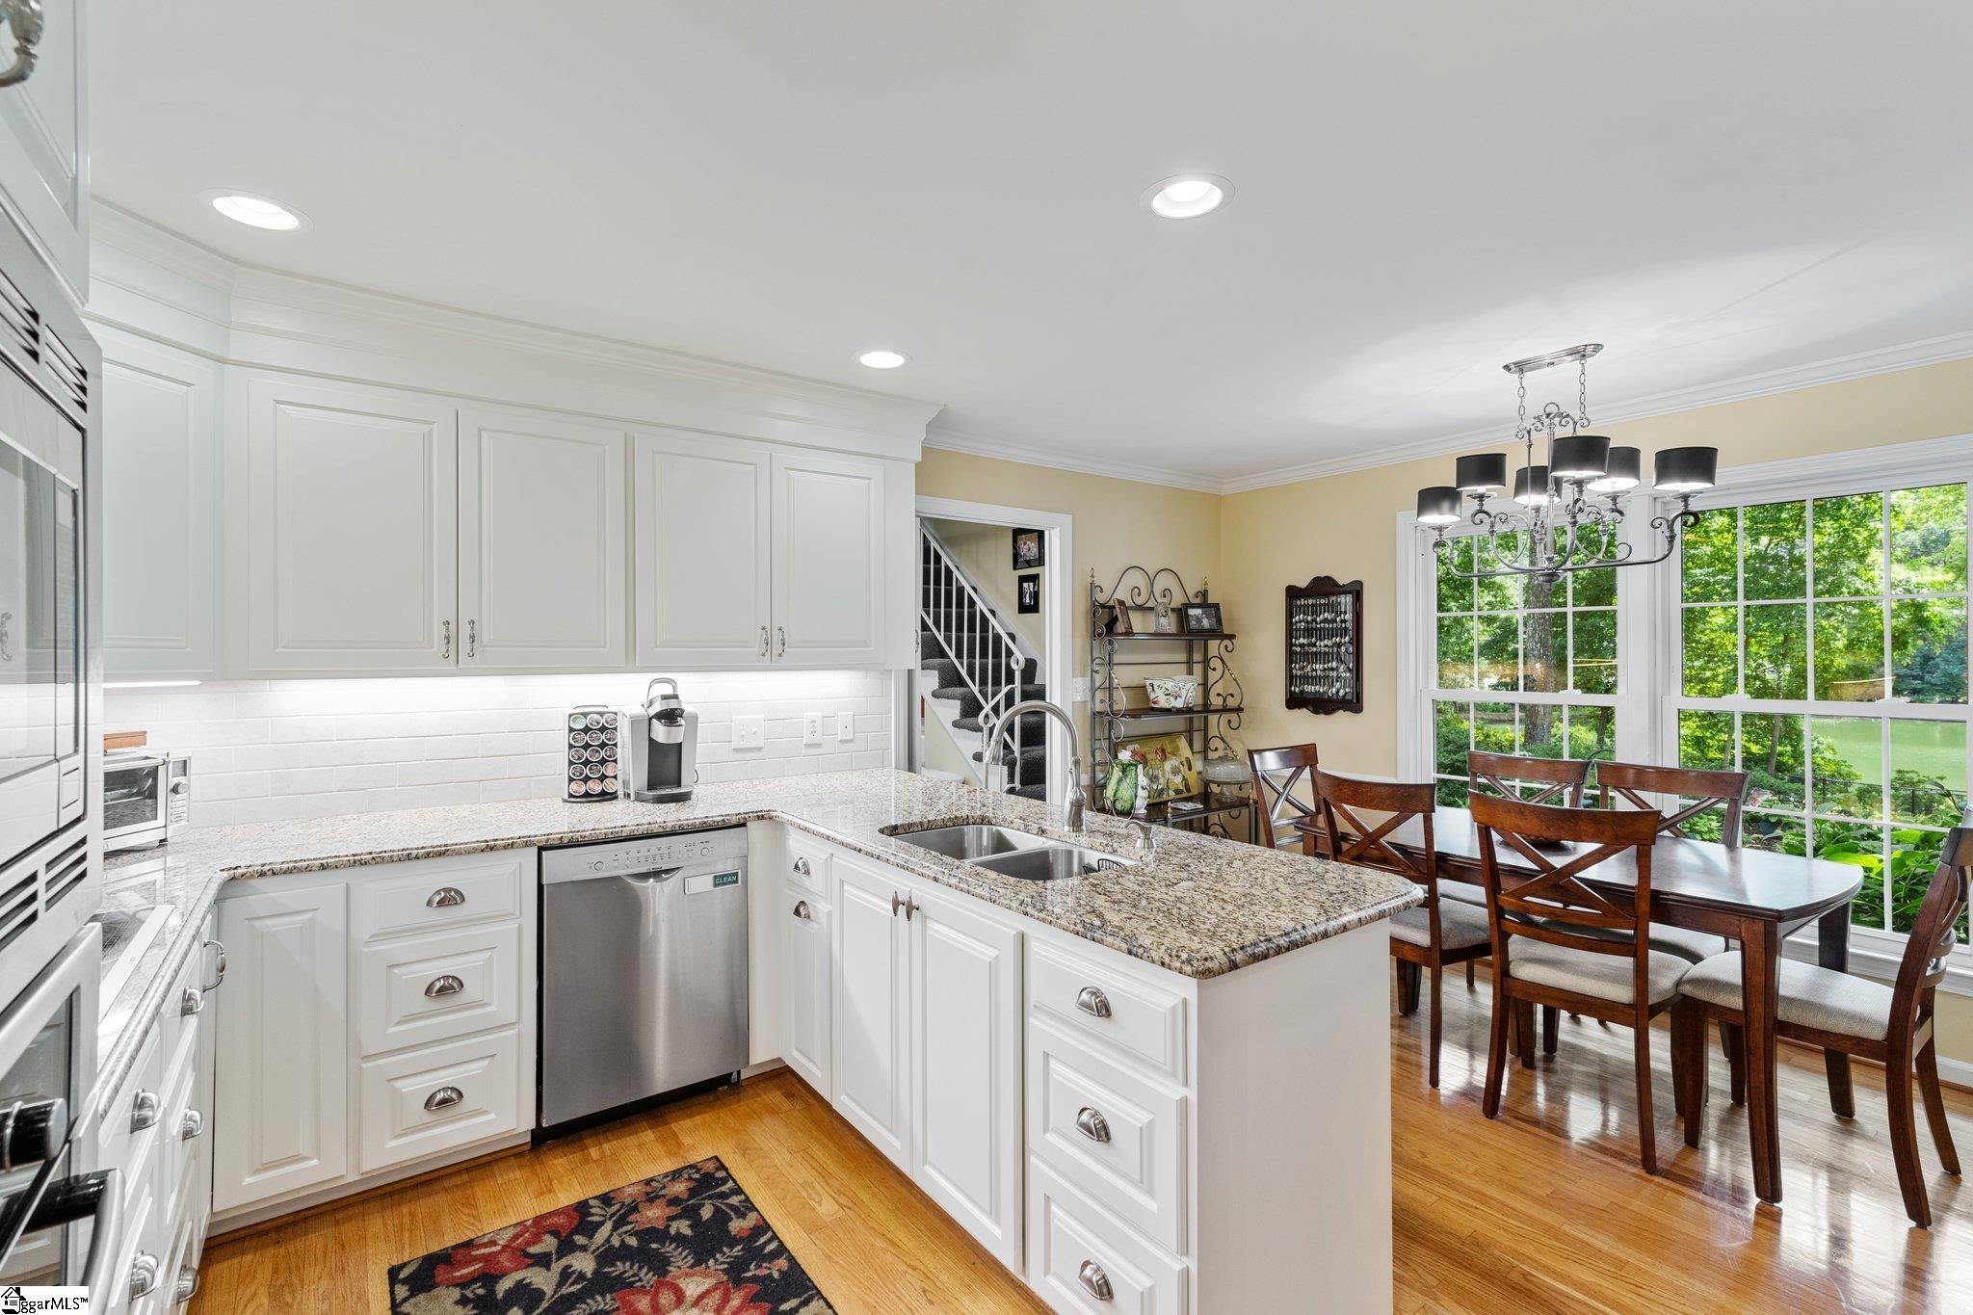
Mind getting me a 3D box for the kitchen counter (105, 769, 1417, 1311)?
[{"bbox_3d":[-0.854,0.938,2.004,2.800,0.914,2.530,0,0,-36],"label":"kitchen counter"}]

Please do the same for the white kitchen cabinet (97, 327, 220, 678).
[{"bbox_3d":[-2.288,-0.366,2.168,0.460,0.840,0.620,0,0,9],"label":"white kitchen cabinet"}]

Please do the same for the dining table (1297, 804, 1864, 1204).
[{"bbox_3d":[1.919,1.014,2.992,0.920,0.765,1.480,0,0,-36],"label":"dining table"}]

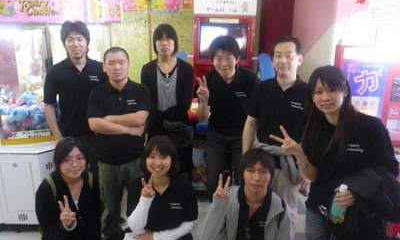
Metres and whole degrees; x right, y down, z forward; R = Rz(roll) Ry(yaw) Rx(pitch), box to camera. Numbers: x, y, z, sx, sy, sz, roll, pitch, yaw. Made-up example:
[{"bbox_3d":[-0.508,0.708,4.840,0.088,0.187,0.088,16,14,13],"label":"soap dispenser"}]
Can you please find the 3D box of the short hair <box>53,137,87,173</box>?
[{"bbox_3d":[-0.742,0.200,1.980,0.185,0.200,0.205,-8,16,-27],"label":"short hair"}]

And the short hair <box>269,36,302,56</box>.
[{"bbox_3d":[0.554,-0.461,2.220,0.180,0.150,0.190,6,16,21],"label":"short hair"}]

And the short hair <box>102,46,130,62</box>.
[{"bbox_3d":[-0.598,-0.461,2.500,0.188,0.145,0.200,-2,17,-8],"label":"short hair"}]

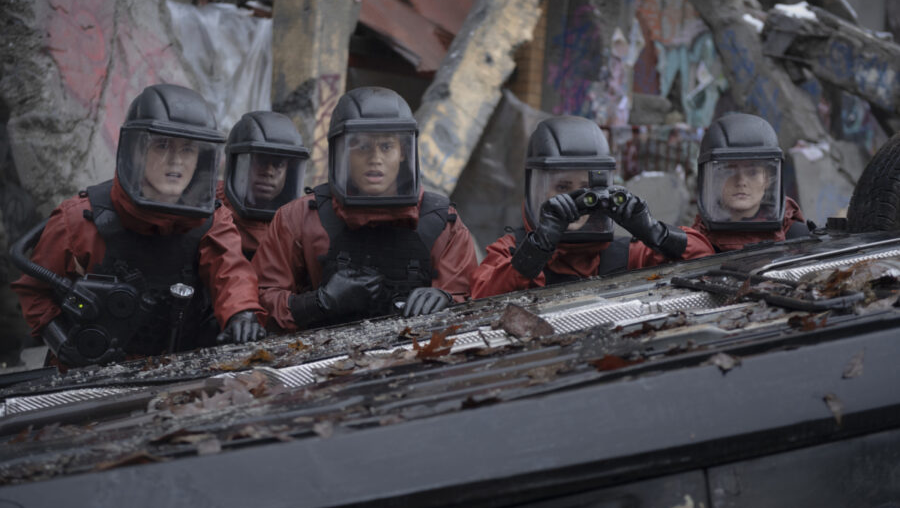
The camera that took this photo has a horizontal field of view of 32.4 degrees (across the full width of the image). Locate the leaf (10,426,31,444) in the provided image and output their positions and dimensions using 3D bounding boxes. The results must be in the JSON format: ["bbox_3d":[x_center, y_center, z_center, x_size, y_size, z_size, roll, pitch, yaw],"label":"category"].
[{"bbox_3d":[-0.724,0.307,2.620,0.045,0.025,0.040,-9,5,-13],"label":"leaf"}]

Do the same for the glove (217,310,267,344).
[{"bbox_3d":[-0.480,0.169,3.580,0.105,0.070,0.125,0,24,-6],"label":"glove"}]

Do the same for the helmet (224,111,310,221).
[{"bbox_3d":[-0.543,-0.264,4.580,0.240,0.310,0.290,3,6,-27],"label":"helmet"}]

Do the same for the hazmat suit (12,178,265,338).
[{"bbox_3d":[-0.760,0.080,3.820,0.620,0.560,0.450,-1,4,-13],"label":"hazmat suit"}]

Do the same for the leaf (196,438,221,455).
[{"bbox_3d":[-0.408,0.325,2.620,0.042,0.024,0.034,-9,6,-17],"label":"leaf"}]

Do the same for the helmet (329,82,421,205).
[{"bbox_3d":[-0.211,-0.287,4.130,0.240,0.310,0.290,1,5,-12],"label":"helmet"}]

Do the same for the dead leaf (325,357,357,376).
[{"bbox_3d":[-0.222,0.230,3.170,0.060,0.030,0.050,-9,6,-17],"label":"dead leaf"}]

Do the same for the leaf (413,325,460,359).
[{"bbox_3d":[-0.026,0.167,2.950,0.090,0.050,0.070,-9,5,-13],"label":"leaf"}]

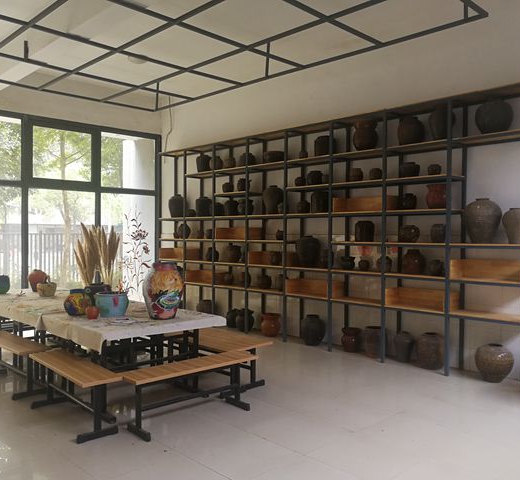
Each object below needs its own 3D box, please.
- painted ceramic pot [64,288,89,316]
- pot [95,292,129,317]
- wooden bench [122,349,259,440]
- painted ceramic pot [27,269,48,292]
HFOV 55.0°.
[{"bbox_3d":[-1.682,0.578,4.612,0.226,0.229,0.226,1,0,0],"label":"painted ceramic pot"},{"bbox_3d":[-1.357,0.592,4.598,0.299,0.206,0.299,1,0,0],"label":"pot"},{"bbox_3d":[-0.545,1.232,4.046,1.183,0.449,0.310,0,0,-42],"label":"wooden bench"},{"bbox_3d":[-2.879,0.532,6.520,0.257,0.280,0.257,1,0,0],"label":"painted ceramic pot"}]

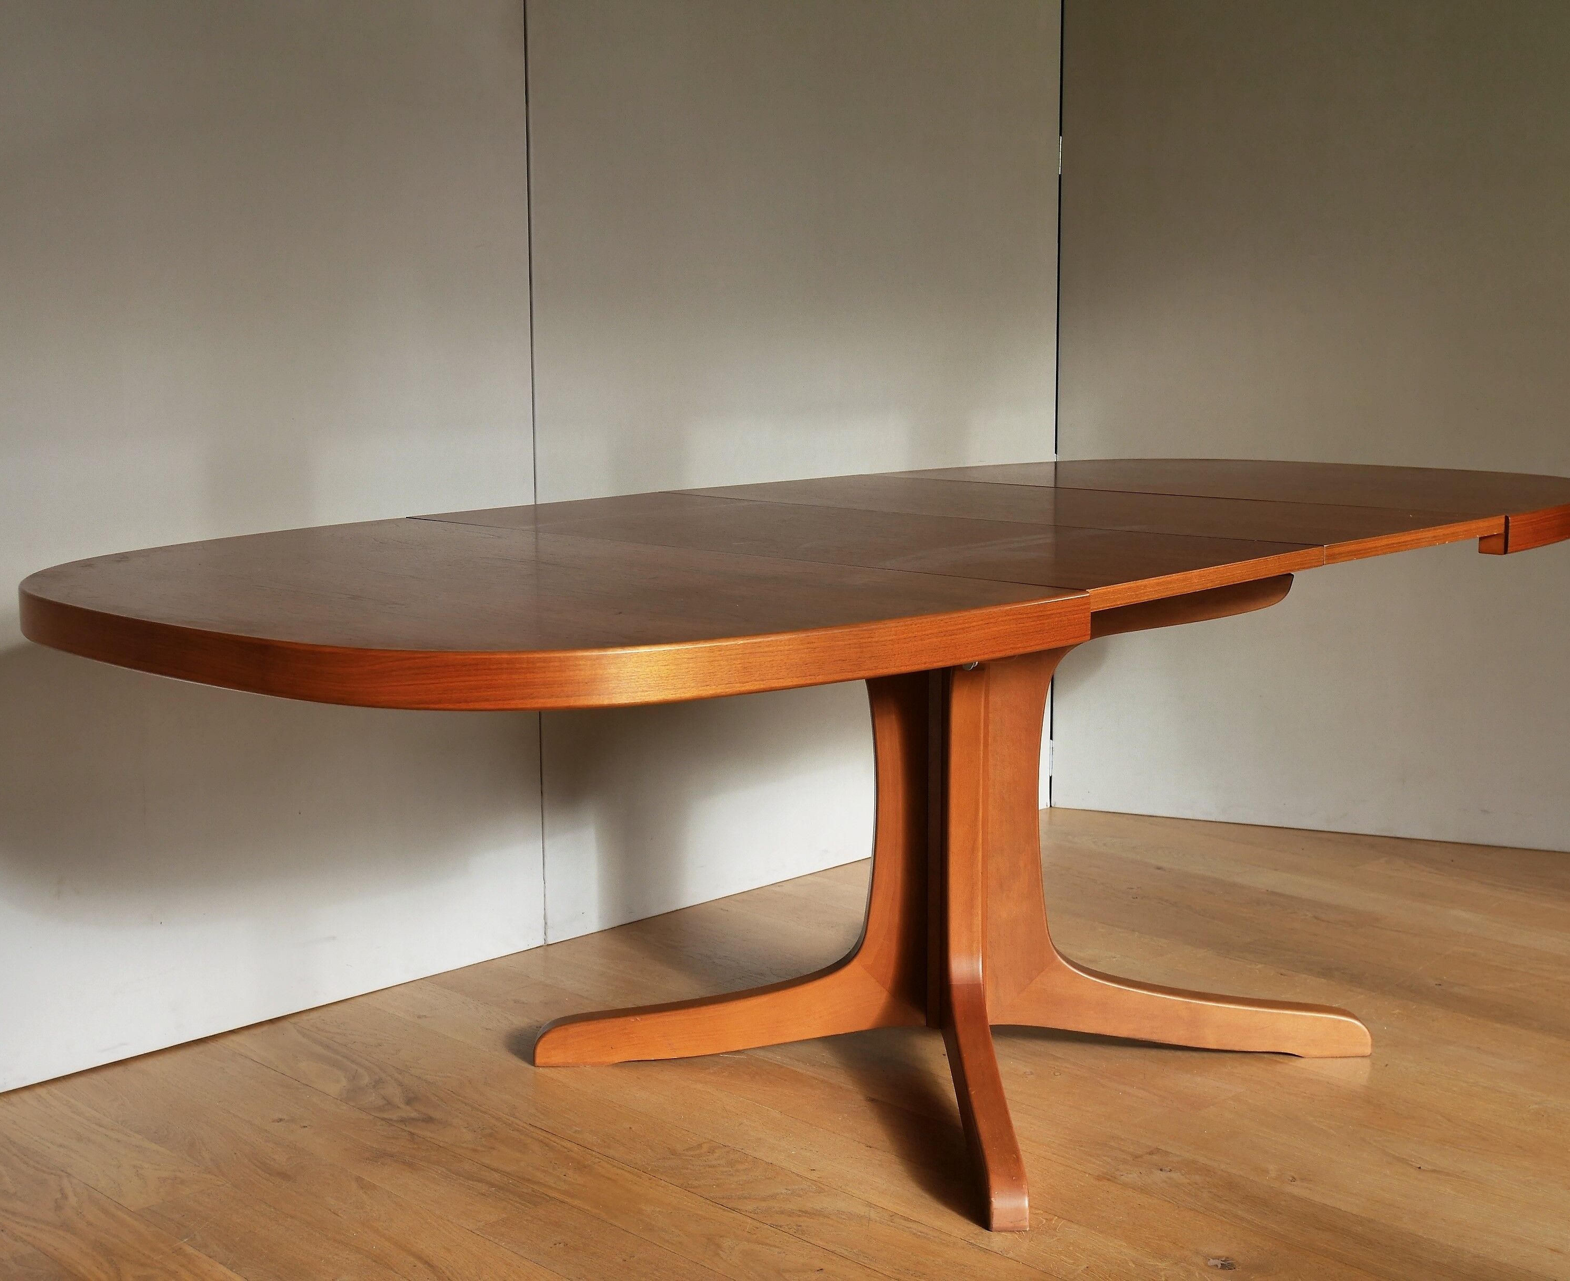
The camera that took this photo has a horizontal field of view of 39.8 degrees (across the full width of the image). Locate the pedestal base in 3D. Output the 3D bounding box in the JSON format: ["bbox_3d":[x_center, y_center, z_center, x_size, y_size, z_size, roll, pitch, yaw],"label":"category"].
[{"bbox_3d":[0.227,0.236,2.881,0.830,0.655,0.830,8,12,42],"label":"pedestal base"}]

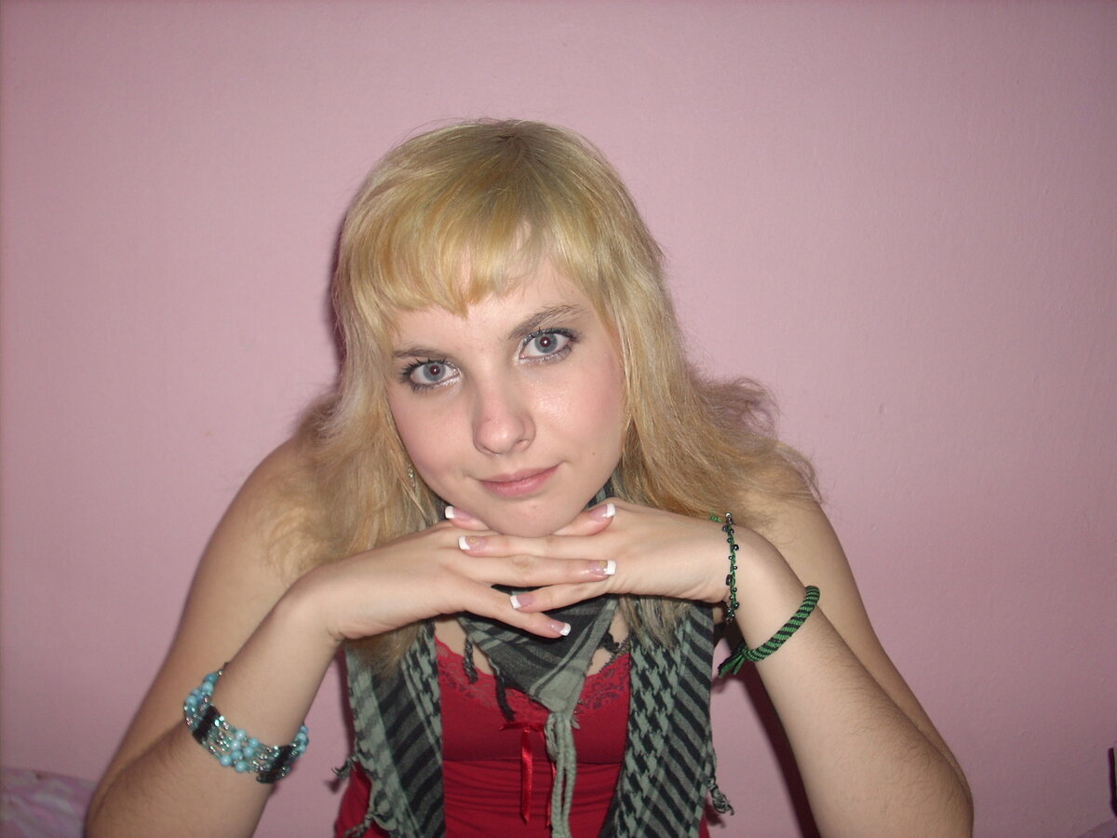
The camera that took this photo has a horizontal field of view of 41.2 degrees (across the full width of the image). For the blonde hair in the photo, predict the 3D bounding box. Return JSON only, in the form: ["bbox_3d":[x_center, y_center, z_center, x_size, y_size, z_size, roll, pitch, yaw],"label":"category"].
[{"bbox_3d":[0.000,-0.017,0.860,0.305,0.325,0.240,-6,8,4],"label":"blonde hair"}]

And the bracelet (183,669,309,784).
[{"bbox_3d":[-0.172,0.166,0.820,0.069,0.025,0.063,29,22,-5],"label":"bracelet"}]

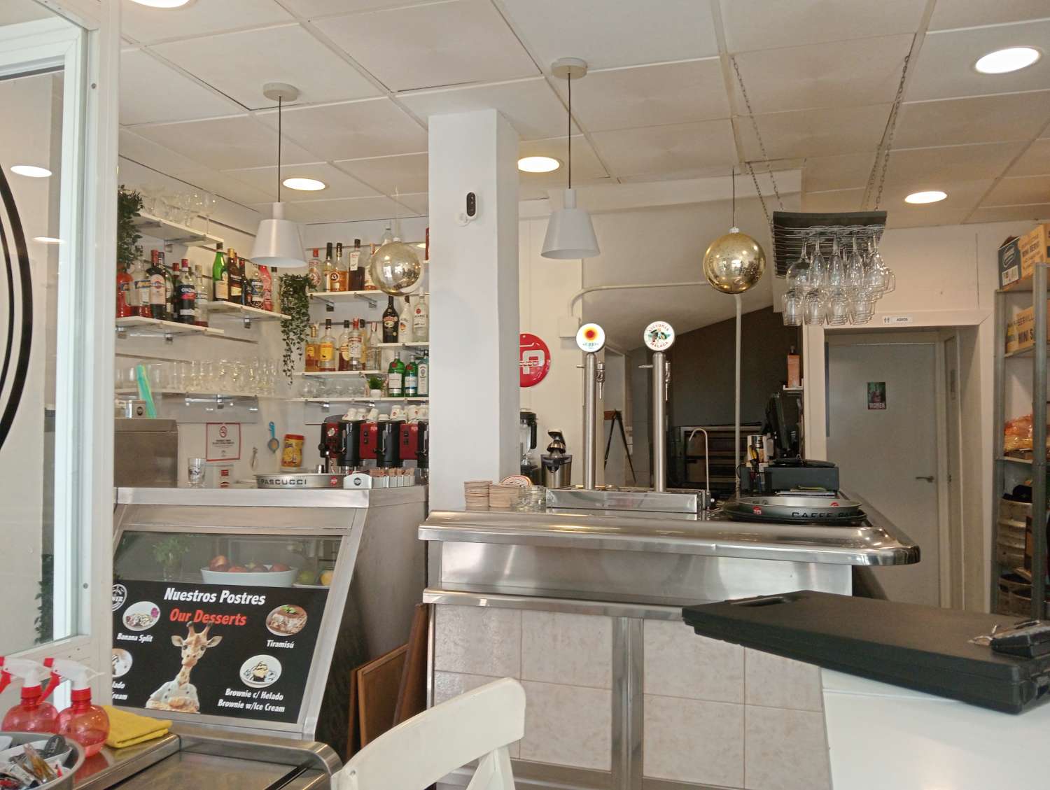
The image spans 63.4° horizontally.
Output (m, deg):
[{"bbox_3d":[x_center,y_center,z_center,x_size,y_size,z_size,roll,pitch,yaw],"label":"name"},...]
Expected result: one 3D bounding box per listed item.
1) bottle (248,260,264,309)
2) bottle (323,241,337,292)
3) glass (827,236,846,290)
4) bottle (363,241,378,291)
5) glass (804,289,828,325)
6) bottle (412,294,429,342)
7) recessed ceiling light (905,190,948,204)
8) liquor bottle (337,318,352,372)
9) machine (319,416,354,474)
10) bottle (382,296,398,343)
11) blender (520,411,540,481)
[{"bbox_3d":[-1.440,-0.579,4.548,0.074,0.275,0.074,1,-2,-18],"label":"bottle"},{"bbox_3d":[-1.141,-0.732,4.962,0.076,0.310,0.076,0,-2,-13],"label":"bottle"},{"bbox_3d":[1.039,-0.450,2.835,0.065,0.204,0.065,-1,-2,17],"label":"glass"},{"bbox_3d":[-0.863,-0.728,4.817,0.082,0.276,0.082,-1,-2,17],"label":"bottle"},{"bbox_3d":[1.272,-0.410,3.728,0.105,0.210,0.105,0,-2,17],"label":"glass"},{"bbox_3d":[-0.581,-0.438,4.744,0.086,0.305,0.086,0,-2,2],"label":"bottle"},{"bbox_3d":[2.125,-1.050,4.501,0.215,0.030,0.215,0,-2,17],"label":"recessed ceiling light"},{"bbox_3d":[-1.034,-0.279,4.913,0.084,0.307,0.084,0,-2,-12],"label":"liquor bottle"},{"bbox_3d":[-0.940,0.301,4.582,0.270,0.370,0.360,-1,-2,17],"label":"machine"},{"bbox_3d":[-0.750,-0.437,4.750,0.087,0.296,0.087,0,-2,0],"label":"bottle"},{"bbox_3d":[-0.013,0.278,4.375,0.190,0.395,0.200,0,-2,17],"label":"blender"}]

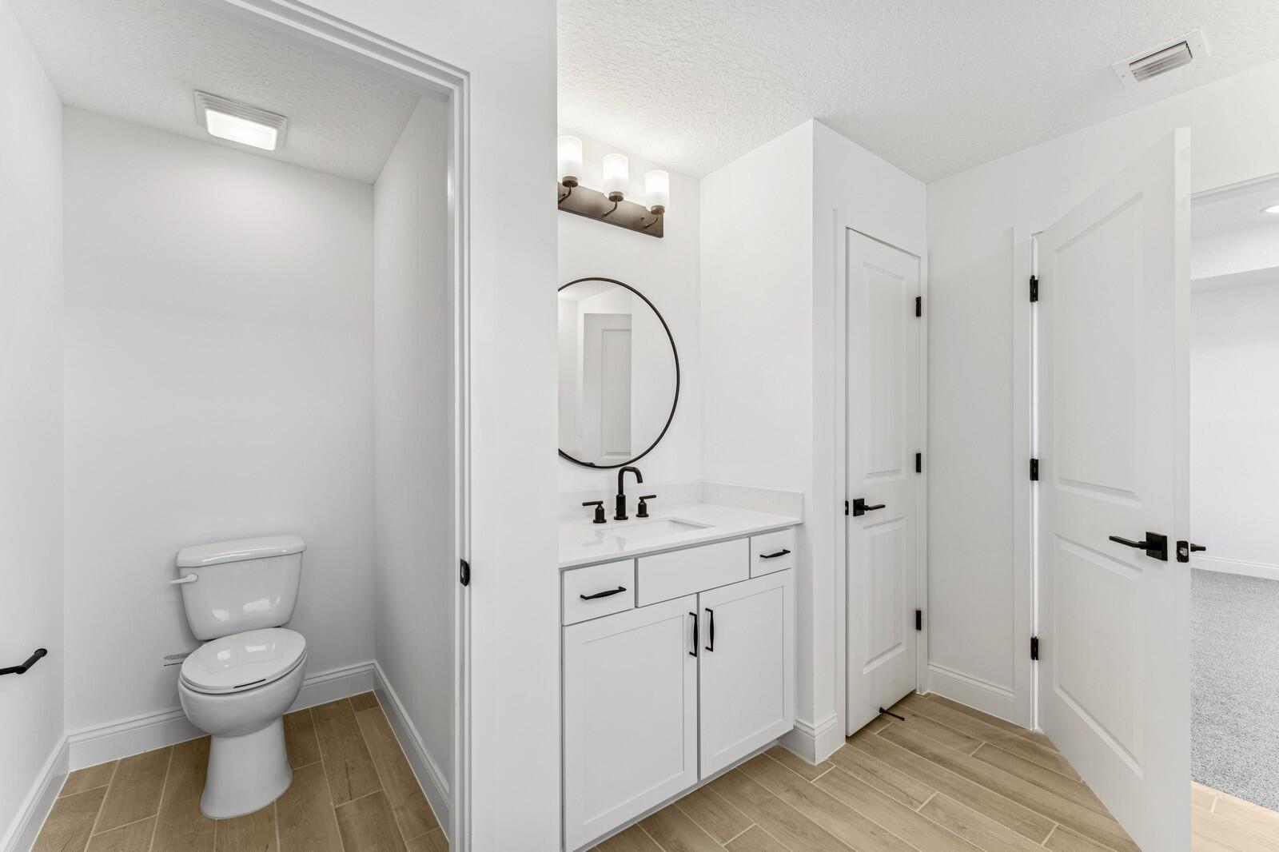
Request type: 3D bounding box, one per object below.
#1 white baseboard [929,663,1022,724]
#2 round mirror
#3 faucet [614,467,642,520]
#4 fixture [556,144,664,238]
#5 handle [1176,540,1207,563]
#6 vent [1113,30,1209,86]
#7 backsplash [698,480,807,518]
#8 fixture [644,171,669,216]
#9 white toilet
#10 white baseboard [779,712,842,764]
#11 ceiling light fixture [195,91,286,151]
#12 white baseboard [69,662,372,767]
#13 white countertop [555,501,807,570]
[{"bbox_3d":[1.498,1.203,2.253,0.016,0.135,0.342,0,-1,-39],"label":"white baseboard"},{"bbox_3d":[-0.128,-0.213,2.021,0.765,0.765,0.025,0,0,-35],"label":"round mirror"},{"bbox_3d":[-0.038,0.254,1.851,0.053,0.200,0.155,0,-1,-37],"label":"faucet"},{"bbox_3d":[-0.097,-0.943,1.961,0.590,0.225,0.160,0,0,-35],"label":"fixture"},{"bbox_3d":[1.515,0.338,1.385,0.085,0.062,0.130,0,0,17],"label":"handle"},{"bbox_3d":[1.648,-1.151,1.574,0.207,0.018,0.193,0,0,-36],"label":"vent"},{"bbox_3d":[0.459,0.309,2.118,0.020,0.102,0.550,0,0,-40],"label":"backsplash"},{"bbox_3d":[0.073,-0.954,2.044,0.098,0.146,0.098,0,0,0],"label":"fixture"},{"bbox_3d":[-1.464,0.873,1.829,0.420,0.790,0.680,0,-1,-37],"label":"white toilet"},{"bbox_3d":[0.680,1.210,1.980,0.148,0.140,0.152,0,0,-37],"label":"white baseboard"},{"bbox_3d":[-1.505,-1.137,1.890,0.268,0.045,0.268,0,0,-36],"label":"ceiling light fixture"},{"bbox_3d":[-1.700,1.212,2.129,1.000,0.135,0.016,0,0,-35],"label":"white baseboard"},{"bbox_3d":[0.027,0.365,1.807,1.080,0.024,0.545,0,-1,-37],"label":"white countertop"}]

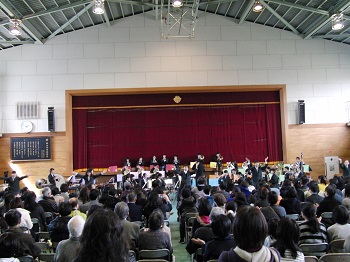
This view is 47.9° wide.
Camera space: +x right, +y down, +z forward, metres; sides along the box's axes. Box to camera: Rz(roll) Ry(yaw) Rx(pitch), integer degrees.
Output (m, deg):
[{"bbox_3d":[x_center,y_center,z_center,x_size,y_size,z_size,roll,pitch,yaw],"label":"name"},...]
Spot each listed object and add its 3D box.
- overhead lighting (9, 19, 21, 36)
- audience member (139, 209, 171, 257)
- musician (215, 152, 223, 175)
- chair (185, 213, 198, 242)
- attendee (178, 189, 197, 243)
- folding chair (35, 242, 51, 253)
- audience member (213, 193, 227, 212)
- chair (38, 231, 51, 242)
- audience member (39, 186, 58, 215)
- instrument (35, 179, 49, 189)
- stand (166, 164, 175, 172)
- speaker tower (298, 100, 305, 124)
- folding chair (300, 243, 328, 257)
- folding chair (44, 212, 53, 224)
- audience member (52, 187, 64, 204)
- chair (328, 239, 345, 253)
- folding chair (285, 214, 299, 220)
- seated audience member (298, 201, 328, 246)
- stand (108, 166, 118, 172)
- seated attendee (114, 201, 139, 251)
[{"bbox_3d":[-7.611,-4.931,18.830,0.540,0.800,0.540,-2,-3,-3],"label":"overhead lighting"},{"bbox_3d":[-0.268,1.813,5.920,0.510,1.260,0.740,-2,-2,-3],"label":"audience member"},{"bbox_3d":[2.040,1.860,18.700,0.480,1.600,0.400,0,-4,-28],"label":"musician"},{"bbox_3d":[0.407,2.131,8.450,0.440,0.770,0.470,-2,-3,-3],"label":"chair"},{"bbox_3d":[0.280,1.870,8.822,0.480,1.260,0.780,-2,-3,-6],"label":"attendee"},{"bbox_3d":[-2.087,2.132,6.242,0.450,0.770,0.480,-2,-2,-3],"label":"folding chair"},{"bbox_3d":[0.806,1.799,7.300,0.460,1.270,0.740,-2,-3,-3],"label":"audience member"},{"bbox_3d":[-2.164,2.126,6.850,0.440,0.770,0.470,-2,-3,-3],"label":"chair"},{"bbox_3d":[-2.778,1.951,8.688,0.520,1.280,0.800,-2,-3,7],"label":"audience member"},{"bbox_3d":[-6.478,2.548,19.124,0.600,0.480,0.450,-2,-3,-3],"label":"instrument"},{"bbox_3d":[-0.176,2.117,18.236,0.480,1.150,0.420,-2,-2,-3],"label":"stand"},{"bbox_3d":[7.262,-1.063,22.582,0.340,1.330,0.340,-2,-2,-3],"label":"speaker tower"},{"bbox_3d":[1.969,1.978,5.767,0.450,0.770,0.480,-2,-2,-3],"label":"folding chair"},{"bbox_3d":[-3.081,2.311,9.450,0.440,0.770,0.470,-2,-3,-3],"label":"folding chair"},{"bbox_3d":[-2.889,2.076,9.944,0.470,1.250,0.720,-2,-2,-3],"label":"audience member"},{"bbox_3d":[2.309,1.858,5.600,0.450,0.770,0.480,-2,-3,-6],"label":"chair"},{"bbox_3d":[2.235,2.035,7.900,0.440,0.770,0.470,-2,-3,-3],"label":"folding chair"},{"bbox_3d":[1.904,1.661,5.600,0.460,1.270,0.740,-2,-3,-3],"label":"seated audience member"},{"bbox_3d":[-3.087,2.342,19.781,0.480,1.220,0.450,-2,-3,-3],"label":"stand"},{"bbox_3d":[-0.687,1.658,5.235,0.500,1.320,0.820,-2,-3,-3],"label":"seated attendee"}]

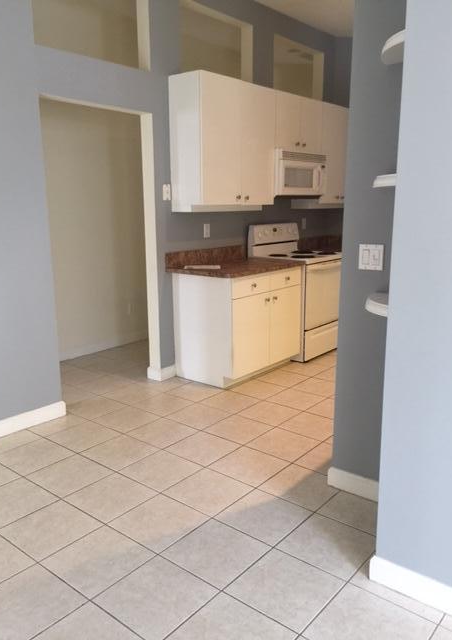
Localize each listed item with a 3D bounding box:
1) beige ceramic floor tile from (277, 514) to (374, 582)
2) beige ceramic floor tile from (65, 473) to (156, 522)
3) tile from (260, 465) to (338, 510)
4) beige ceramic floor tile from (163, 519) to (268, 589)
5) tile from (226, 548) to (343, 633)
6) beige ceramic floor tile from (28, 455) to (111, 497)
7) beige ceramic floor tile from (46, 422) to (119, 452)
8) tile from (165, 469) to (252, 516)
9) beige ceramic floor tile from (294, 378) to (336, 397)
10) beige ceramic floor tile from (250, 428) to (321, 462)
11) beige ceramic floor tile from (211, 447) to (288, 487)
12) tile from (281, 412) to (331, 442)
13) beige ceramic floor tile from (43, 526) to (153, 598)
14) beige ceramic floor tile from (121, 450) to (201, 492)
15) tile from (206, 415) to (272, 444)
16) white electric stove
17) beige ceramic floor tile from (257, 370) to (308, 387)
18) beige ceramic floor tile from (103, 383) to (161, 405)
[{"bbox_3d":[0.441,0.954,2.280,0.335,0.010,0.335,10,16,38],"label":"beige ceramic floor tile"},{"bbox_3d":[-0.557,0.858,2.607,0.330,0.010,0.330,10,16,38],"label":"beige ceramic floor tile"},{"bbox_3d":[0.392,0.849,2.741,0.334,0.010,0.334,10,16,38],"label":"tile"},{"bbox_3d":[-0.039,0.967,2.234,0.335,0.010,0.335,10,16,38],"label":"beige ceramic floor tile"},{"bbox_3d":[0.224,1.008,2.017,0.334,0.010,0.334,10,16,38],"label":"tile"},{"bbox_3d":[-0.817,0.814,2.814,0.330,0.010,0.330,10,16,38],"label":"beige ceramic floor tile"},{"bbox_3d":[-0.881,0.729,3.343,0.333,0.010,0.333,10,16,38],"label":"beige ceramic floor tile"},{"bbox_3d":[-0.086,0.847,2.653,0.330,0.010,0.330,10,16,38],"label":"tile"},{"bbox_3d":[0.728,0.530,4.189,0.334,0.010,0.334,10,16,38],"label":"beige ceramic floor tile"},{"bbox_3d":[0.343,0.749,3.225,0.333,0.010,0.333,10,16,38],"label":"beige ceramic floor tile"},{"bbox_3d":[0.127,0.807,2.967,0.333,0.010,0.333,10,16,38],"label":"beige ceramic floor tile"},{"bbox_3d":[0.560,0.689,3.465,0.334,0.010,0.334,10,16,38],"label":"tile"},{"bbox_3d":[-0.521,0.980,2.194,0.333,0.010,0.333,10,16,38],"label":"beige ceramic floor tile"},{"bbox_3d":[-0.346,0.802,2.860,0.330,0.010,0.330,10,16,38],"label":"beige ceramic floor tile"},{"bbox_3d":[0.082,0.702,3.419,0.334,0.010,0.334,10,16,38],"label":"tile"},{"bbox_3d":[0.718,-0.303,5.181,0.680,1.200,0.760,10,16,40],"label":"white electric stove"},{"bbox_3d":[0.462,0.486,4.420,0.333,0.010,0.333,10,16,38],"label":"beige ceramic floor tile"},{"bbox_3d":[-0.711,0.568,4.063,0.335,0.010,0.335,10,16,38],"label":"beige ceramic floor tile"}]

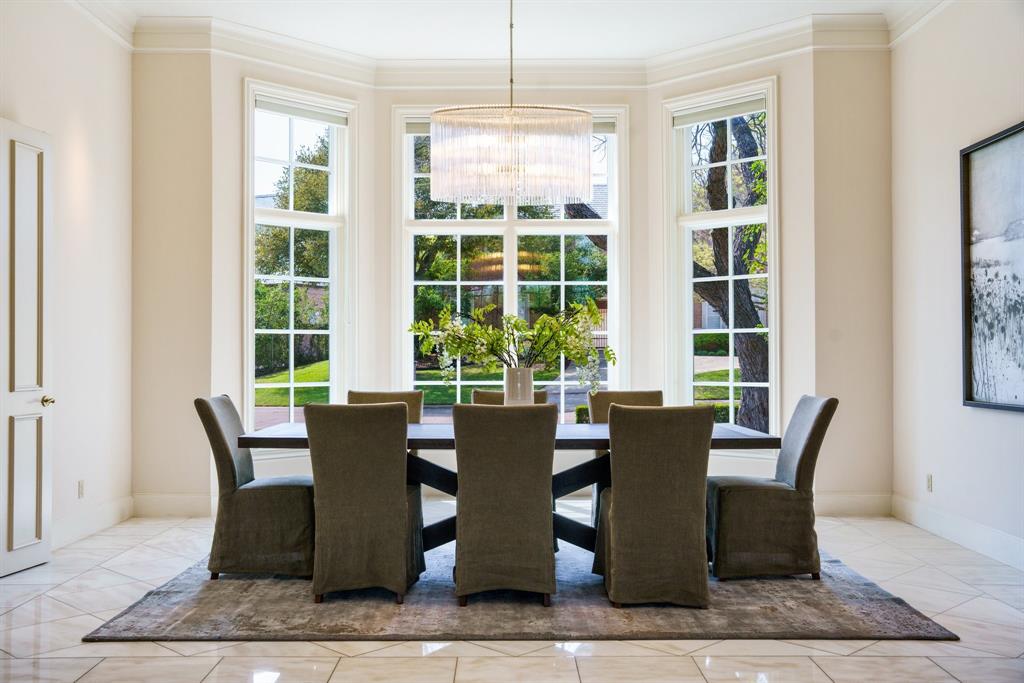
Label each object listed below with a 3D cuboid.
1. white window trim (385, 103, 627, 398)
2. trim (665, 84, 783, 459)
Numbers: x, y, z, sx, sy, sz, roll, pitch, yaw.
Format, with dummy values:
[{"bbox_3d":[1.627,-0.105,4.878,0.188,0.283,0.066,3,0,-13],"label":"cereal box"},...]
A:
[{"bbox_3d":[-0.009,-0.535,8.297,1.988,2.870,0.100,0,-1,0],"label":"white window trim"},{"bbox_3d":[1.645,-0.558,7.878,1.030,2.870,0.130,-1,-1,42],"label":"trim"}]

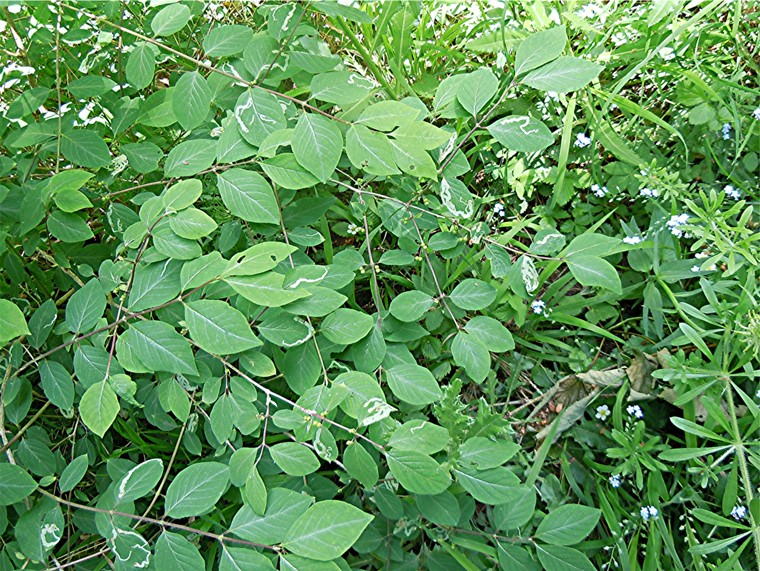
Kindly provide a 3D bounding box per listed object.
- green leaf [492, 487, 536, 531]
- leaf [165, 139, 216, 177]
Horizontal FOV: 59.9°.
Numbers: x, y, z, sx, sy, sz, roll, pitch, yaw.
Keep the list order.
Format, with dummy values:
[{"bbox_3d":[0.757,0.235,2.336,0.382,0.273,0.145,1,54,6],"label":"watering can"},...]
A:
[{"bbox_3d":[0.121,0.200,0.590,0.031,0.010,0.049,41,71,17],"label":"green leaf"},{"bbox_3d":[-0.193,-0.129,0.680,0.068,0.010,0.047,-39,71,-16],"label":"leaf"}]

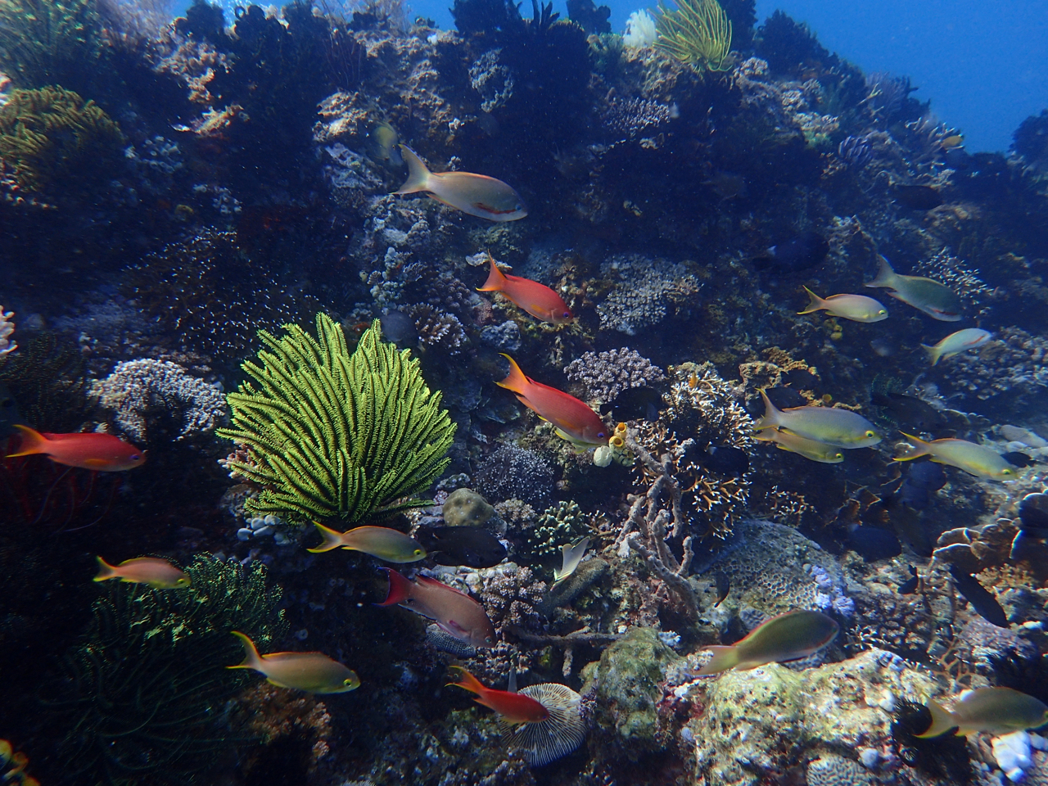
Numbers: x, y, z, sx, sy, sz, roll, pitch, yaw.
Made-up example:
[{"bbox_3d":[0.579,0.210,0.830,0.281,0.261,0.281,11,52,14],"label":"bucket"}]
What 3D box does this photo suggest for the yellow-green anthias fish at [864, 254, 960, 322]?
[{"bbox_3d":[0.607,-0.163,0.850,0.149,0.054,0.023,30,16,8],"label":"yellow-green anthias fish"}]

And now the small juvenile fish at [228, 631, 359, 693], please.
[{"bbox_3d":[-0.266,0.312,0.630,0.156,0.047,0.024,12,11,5],"label":"small juvenile fish"}]

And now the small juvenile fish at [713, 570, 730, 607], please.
[{"bbox_3d":[0.283,0.279,0.780,0.022,0.055,0.011,-1,-32,18],"label":"small juvenile fish"}]

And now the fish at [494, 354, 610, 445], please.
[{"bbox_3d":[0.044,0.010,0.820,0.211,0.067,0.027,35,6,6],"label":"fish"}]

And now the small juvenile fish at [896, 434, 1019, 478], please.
[{"bbox_3d":[0.572,0.084,0.720,0.135,0.048,0.021,16,15,20],"label":"small juvenile fish"}]

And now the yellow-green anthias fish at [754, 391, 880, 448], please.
[{"bbox_3d":[0.376,0.033,0.700,0.150,0.053,0.023,11,12,12],"label":"yellow-green anthias fish"}]

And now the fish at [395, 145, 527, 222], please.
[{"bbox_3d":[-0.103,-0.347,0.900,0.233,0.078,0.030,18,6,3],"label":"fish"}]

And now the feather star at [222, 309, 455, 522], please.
[{"bbox_3d":[-0.275,0.037,0.800,0.335,0.290,0.270,0,10,0],"label":"feather star"}]

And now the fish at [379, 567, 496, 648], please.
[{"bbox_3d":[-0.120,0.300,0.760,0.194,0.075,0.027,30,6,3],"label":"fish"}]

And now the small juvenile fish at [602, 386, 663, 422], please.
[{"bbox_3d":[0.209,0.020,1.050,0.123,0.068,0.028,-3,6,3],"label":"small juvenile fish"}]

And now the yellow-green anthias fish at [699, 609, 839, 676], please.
[{"bbox_3d":[0.291,0.300,0.650,0.184,0.057,0.028,-11,11,-5],"label":"yellow-green anthias fish"}]

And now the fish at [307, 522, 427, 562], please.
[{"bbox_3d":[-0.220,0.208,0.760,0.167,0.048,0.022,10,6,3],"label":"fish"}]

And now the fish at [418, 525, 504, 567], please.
[{"bbox_3d":[-0.083,0.210,0.740,0.121,0.054,0.024,8,10,0],"label":"fish"}]

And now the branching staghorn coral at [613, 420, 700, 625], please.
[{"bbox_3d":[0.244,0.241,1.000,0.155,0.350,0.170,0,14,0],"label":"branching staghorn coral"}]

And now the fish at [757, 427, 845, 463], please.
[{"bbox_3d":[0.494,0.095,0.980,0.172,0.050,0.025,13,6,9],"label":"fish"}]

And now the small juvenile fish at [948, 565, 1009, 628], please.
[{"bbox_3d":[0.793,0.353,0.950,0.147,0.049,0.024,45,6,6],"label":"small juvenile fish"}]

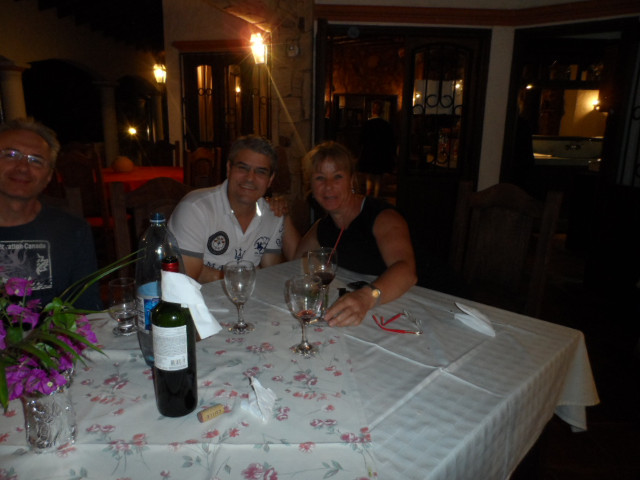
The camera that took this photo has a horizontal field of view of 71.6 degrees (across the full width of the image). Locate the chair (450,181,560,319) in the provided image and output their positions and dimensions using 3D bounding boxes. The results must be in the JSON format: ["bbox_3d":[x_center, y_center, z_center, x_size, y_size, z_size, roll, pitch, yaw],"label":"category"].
[{"bbox_3d":[0.708,0.321,2.031,0.480,1.100,0.520,13,17,43],"label":"chair"}]

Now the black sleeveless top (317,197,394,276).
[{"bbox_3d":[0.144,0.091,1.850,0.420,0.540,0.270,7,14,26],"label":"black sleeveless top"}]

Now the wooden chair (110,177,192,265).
[{"bbox_3d":[-0.561,0.283,1.961,0.500,1.085,0.470,12,16,43],"label":"wooden chair"}]

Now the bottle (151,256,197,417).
[{"bbox_3d":[-0.278,0.181,0.848,0.076,0.300,0.076,1,12,0],"label":"bottle"}]

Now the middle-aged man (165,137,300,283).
[{"bbox_3d":[-0.335,0.244,1.720,0.560,1.271,0.750,-5,13,-26],"label":"middle-aged man"}]

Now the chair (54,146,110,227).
[{"bbox_3d":[-1.790,-0.244,3.698,0.480,1.100,0.520,3,12,8],"label":"chair"}]

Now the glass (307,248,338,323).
[{"bbox_3d":[0.009,0.128,1.250,0.081,0.206,0.081,1,12,0],"label":"glass"}]

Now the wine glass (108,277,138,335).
[{"bbox_3d":[-0.520,0.174,1.163,0.070,0.133,0.070,1,12,0],"label":"wine glass"}]

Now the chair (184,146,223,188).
[{"bbox_3d":[-1.380,-0.526,5.176,0.480,1.100,0.520,-5,14,-26],"label":"chair"}]

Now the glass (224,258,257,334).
[{"bbox_3d":[-0.209,0.152,1.179,0.080,0.180,0.080,1,12,0],"label":"glass"}]

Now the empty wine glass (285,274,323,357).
[{"bbox_3d":[-0.034,0.190,1.105,0.083,0.185,0.083,1,12,0],"label":"empty wine glass"}]

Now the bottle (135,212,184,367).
[{"bbox_3d":[-0.354,0.113,0.965,0.099,0.343,0.099,1,12,0],"label":"bottle"}]

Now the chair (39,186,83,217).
[{"bbox_3d":[-0.873,0.419,1.399,0.520,1.100,0.480,13,17,43],"label":"chair"}]

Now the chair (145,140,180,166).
[{"bbox_3d":[-1.766,-0.532,4.921,0.470,1.120,0.500,0,12,-6],"label":"chair"}]

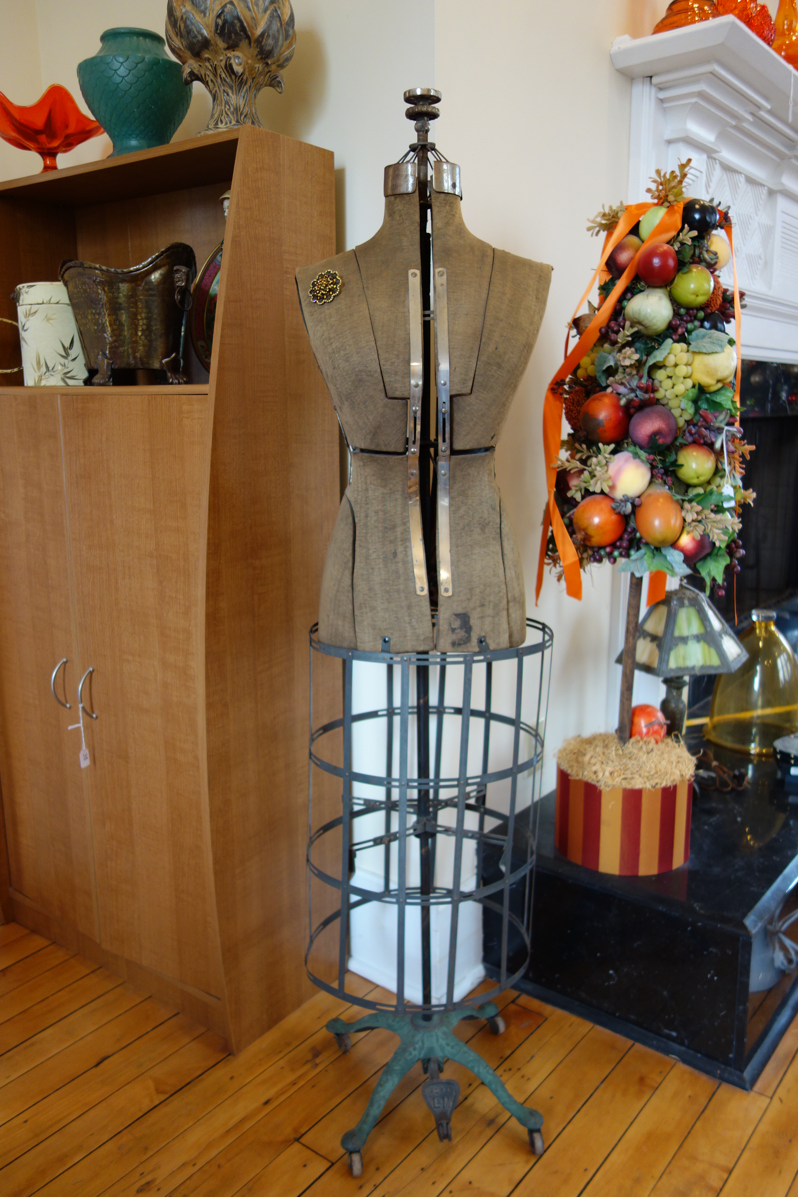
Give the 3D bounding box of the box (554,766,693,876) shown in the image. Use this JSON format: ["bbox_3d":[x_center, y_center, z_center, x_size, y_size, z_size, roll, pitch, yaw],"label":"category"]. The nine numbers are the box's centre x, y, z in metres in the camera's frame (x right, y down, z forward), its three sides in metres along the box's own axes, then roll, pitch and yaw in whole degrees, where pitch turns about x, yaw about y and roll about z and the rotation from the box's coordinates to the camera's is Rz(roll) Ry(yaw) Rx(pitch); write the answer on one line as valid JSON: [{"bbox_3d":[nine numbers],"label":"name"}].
[{"bbox_3d":[0.438,0.401,1.825,0.260,0.171,0.260,0,12,0],"label":"box"}]

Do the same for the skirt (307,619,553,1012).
[{"bbox_3d":[0.041,0.311,1.479,0.368,0.541,0.368,0,12,0],"label":"skirt"}]

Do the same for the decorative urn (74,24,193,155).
[{"bbox_3d":[-0.473,-0.881,1.652,0.195,0.210,0.195,0,12,0],"label":"decorative urn"}]

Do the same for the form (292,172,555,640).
[{"bbox_3d":[0.037,-0.272,1.363,0.362,0.673,0.258,-1,12,-6],"label":"form"}]

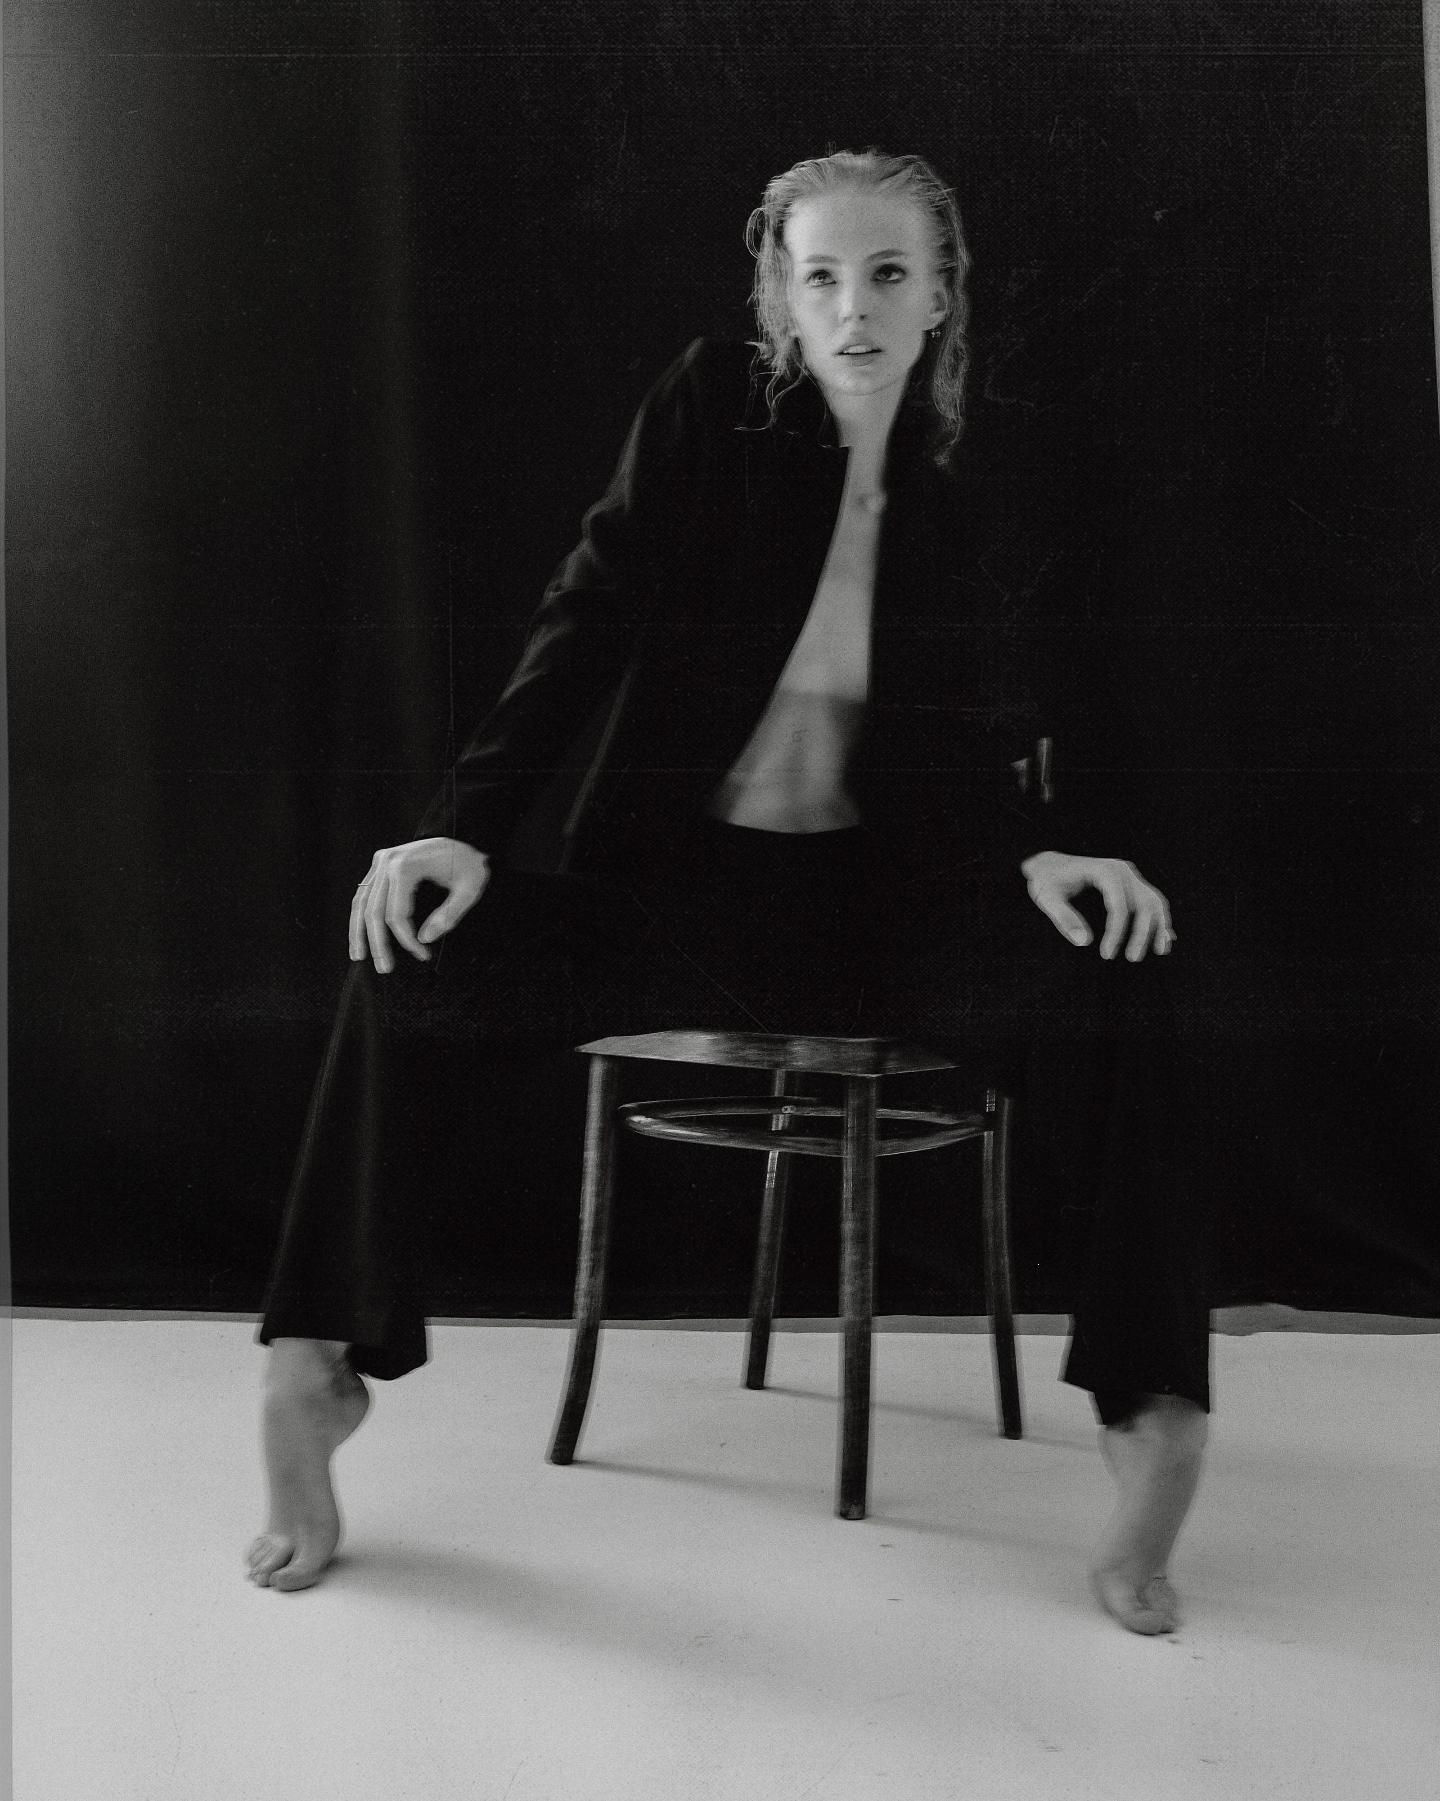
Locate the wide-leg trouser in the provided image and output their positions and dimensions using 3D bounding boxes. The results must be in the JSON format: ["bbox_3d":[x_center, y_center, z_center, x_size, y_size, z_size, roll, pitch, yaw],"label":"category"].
[{"bbox_3d":[0.008,0.205,1.682,0.880,0.600,0.610,0,-3,4],"label":"wide-leg trouser"}]

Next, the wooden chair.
[{"bbox_3d":[0.125,0.225,1.980,0.430,0.860,0.500,-1,-3,34],"label":"wooden chair"}]

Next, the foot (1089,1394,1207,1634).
[{"bbox_3d":[0.383,0.529,1.437,0.090,0.210,0.160,1,-3,-12],"label":"foot"}]

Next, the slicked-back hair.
[{"bbox_3d":[0.142,-0.565,1.583,0.205,0.280,0.200,0,-3,8],"label":"slicked-back hair"}]

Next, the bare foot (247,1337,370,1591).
[{"bbox_3d":[-0.388,0.518,1.517,0.090,0.225,0.160,-1,-3,28],"label":"bare foot"}]

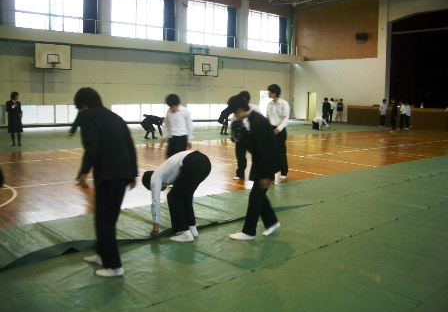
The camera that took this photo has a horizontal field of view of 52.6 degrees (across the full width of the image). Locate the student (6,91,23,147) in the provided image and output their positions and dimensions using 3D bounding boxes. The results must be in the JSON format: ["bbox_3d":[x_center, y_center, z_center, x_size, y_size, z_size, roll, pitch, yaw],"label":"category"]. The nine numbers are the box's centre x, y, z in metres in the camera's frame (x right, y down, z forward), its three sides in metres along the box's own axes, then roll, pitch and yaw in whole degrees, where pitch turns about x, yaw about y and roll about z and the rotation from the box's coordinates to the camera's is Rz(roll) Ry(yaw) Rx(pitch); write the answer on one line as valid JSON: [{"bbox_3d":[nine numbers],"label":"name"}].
[{"bbox_3d":[-6.012,-1.059,13.000,0.470,1.580,0.330,-2,8,-25],"label":"student"}]

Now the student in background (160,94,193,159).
[{"bbox_3d":[-0.784,-0.229,7.400,0.500,1.550,0.380,4,8,24],"label":"student in background"}]

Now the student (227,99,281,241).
[{"bbox_3d":[0.308,0.120,4.731,0.620,1.490,0.500,0,7,-6],"label":"student"}]

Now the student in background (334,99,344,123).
[{"bbox_3d":[7.662,-2.998,30.051,0.520,1.600,0.320,3,7,14],"label":"student in background"}]

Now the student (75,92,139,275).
[{"bbox_3d":[-0.963,0.225,3.711,0.520,1.528,0.520,7,9,41],"label":"student"}]

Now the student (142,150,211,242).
[{"bbox_3d":[-0.502,0.420,4.820,0.660,0.940,0.440,2,7,10],"label":"student"}]

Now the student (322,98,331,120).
[{"bbox_3d":[6.599,-2.913,29.165,0.500,1.650,0.320,2,7,9],"label":"student"}]

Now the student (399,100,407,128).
[{"bbox_3d":[9.812,-2.248,24.900,0.460,1.620,0.460,1,7,-3],"label":"student"}]

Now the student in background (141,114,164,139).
[{"bbox_3d":[-2.492,-1.018,15.900,0.830,0.870,0.450,1,7,0],"label":"student in background"}]

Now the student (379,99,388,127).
[{"bbox_3d":[9.260,-2.485,26.300,0.480,1.640,0.320,3,8,14],"label":"student"}]

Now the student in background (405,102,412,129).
[{"bbox_3d":[10.345,-2.260,25.400,0.550,1.580,0.450,1,7,-3],"label":"student in background"}]

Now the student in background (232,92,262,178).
[{"bbox_3d":[0.432,-0.376,8.319,0.500,1.596,0.480,-3,8,-30],"label":"student in background"}]

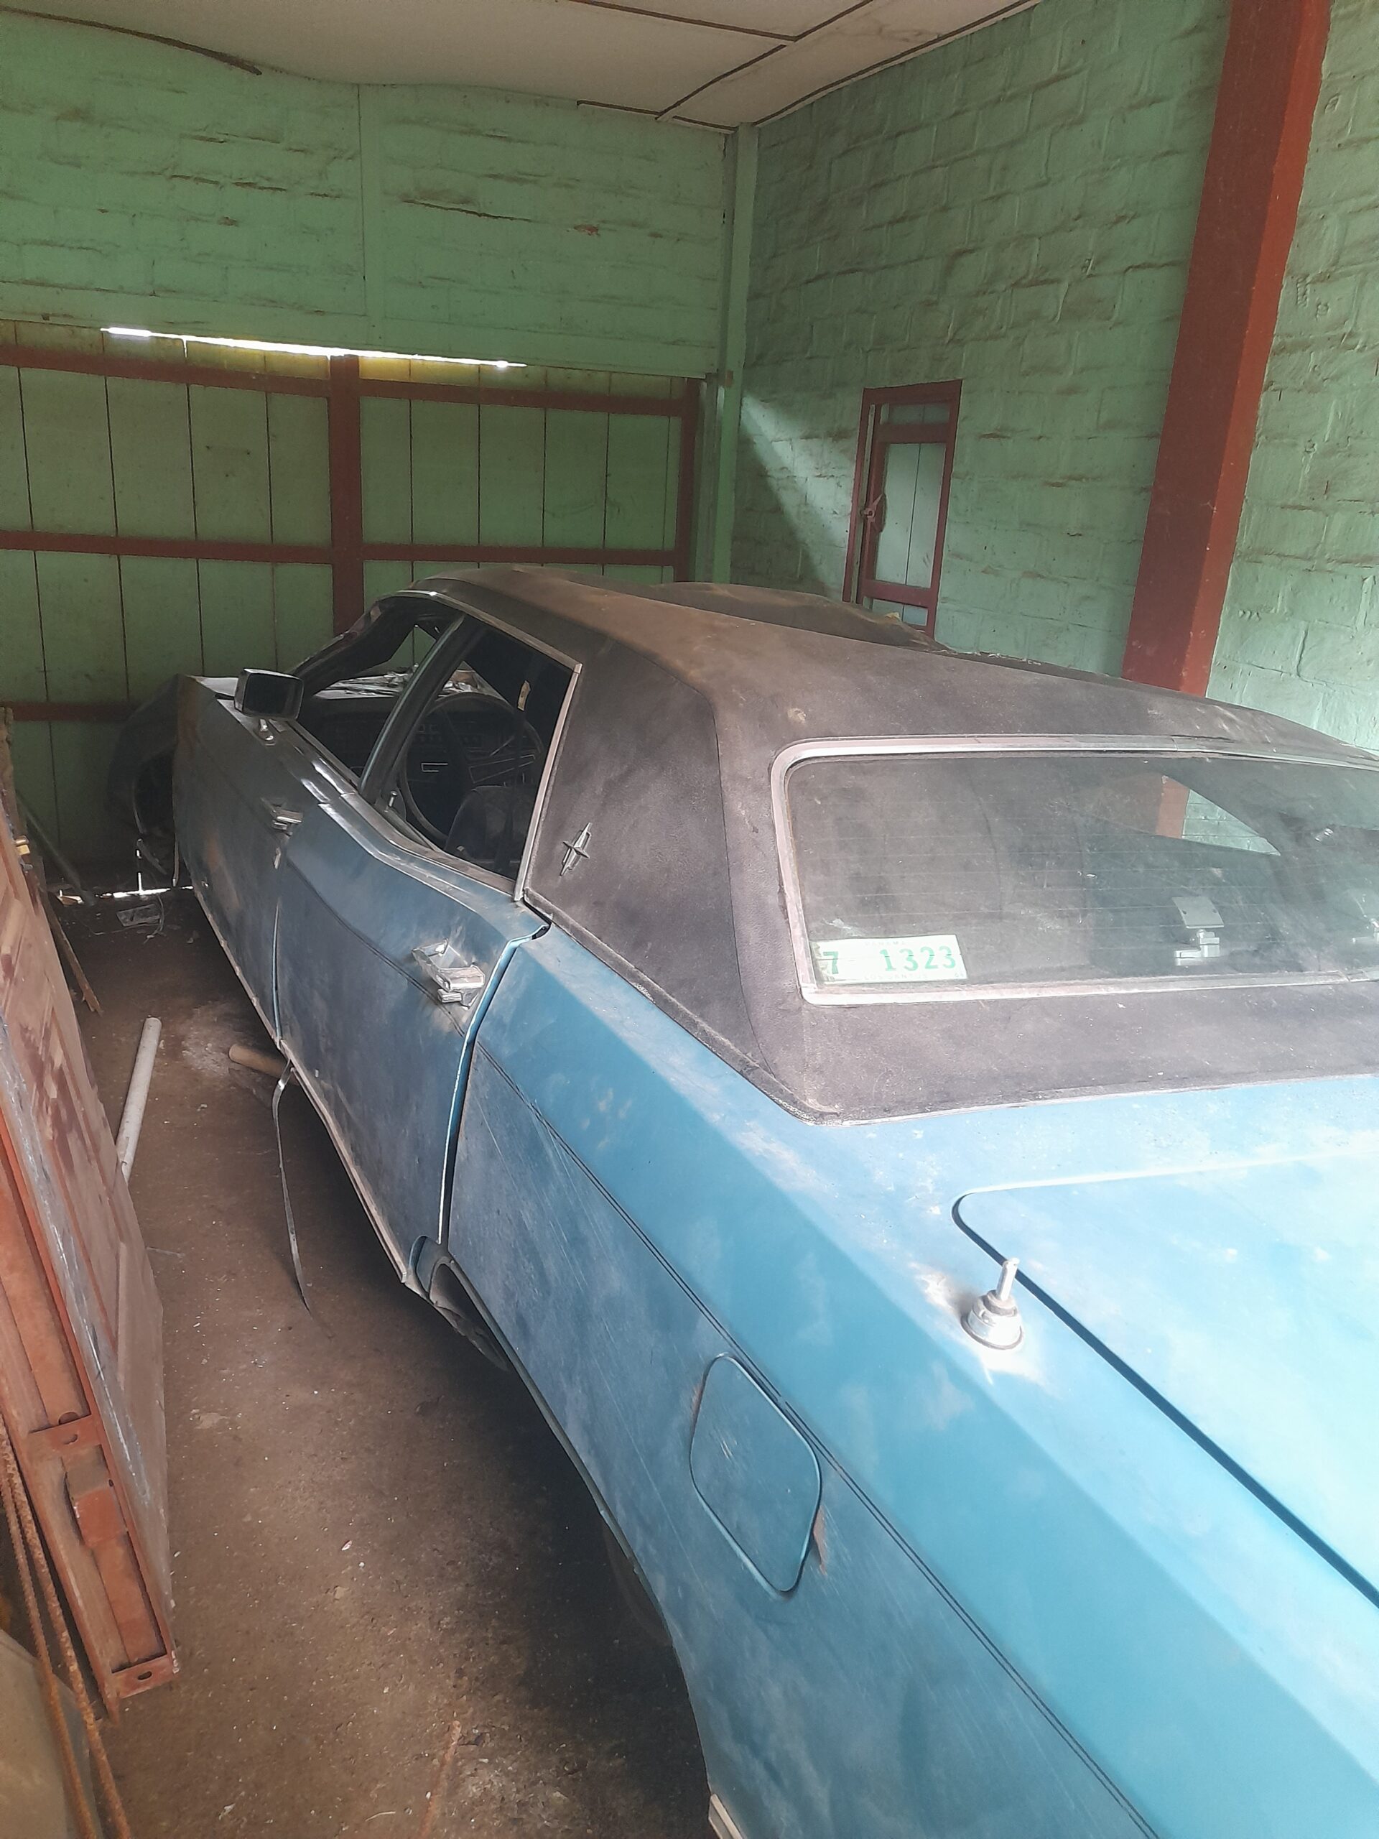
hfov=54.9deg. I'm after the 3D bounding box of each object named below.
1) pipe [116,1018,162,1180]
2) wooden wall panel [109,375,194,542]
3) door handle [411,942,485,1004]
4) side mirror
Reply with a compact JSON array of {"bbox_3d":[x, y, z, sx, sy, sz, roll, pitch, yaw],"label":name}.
[{"bbox_3d":[-1.455,0.460,3.523,0.047,0.047,0.971,-2,19,-17],"label":"pipe"},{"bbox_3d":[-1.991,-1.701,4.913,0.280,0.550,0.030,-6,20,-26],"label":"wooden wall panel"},{"bbox_3d":[-0.410,0.094,2.263,0.060,0.065,0.190,-2,17,-29],"label":"door handle"},{"bbox_3d":[-1.139,-0.610,3.593,0.158,0.107,0.070,4,14,-39],"label":"side mirror"}]

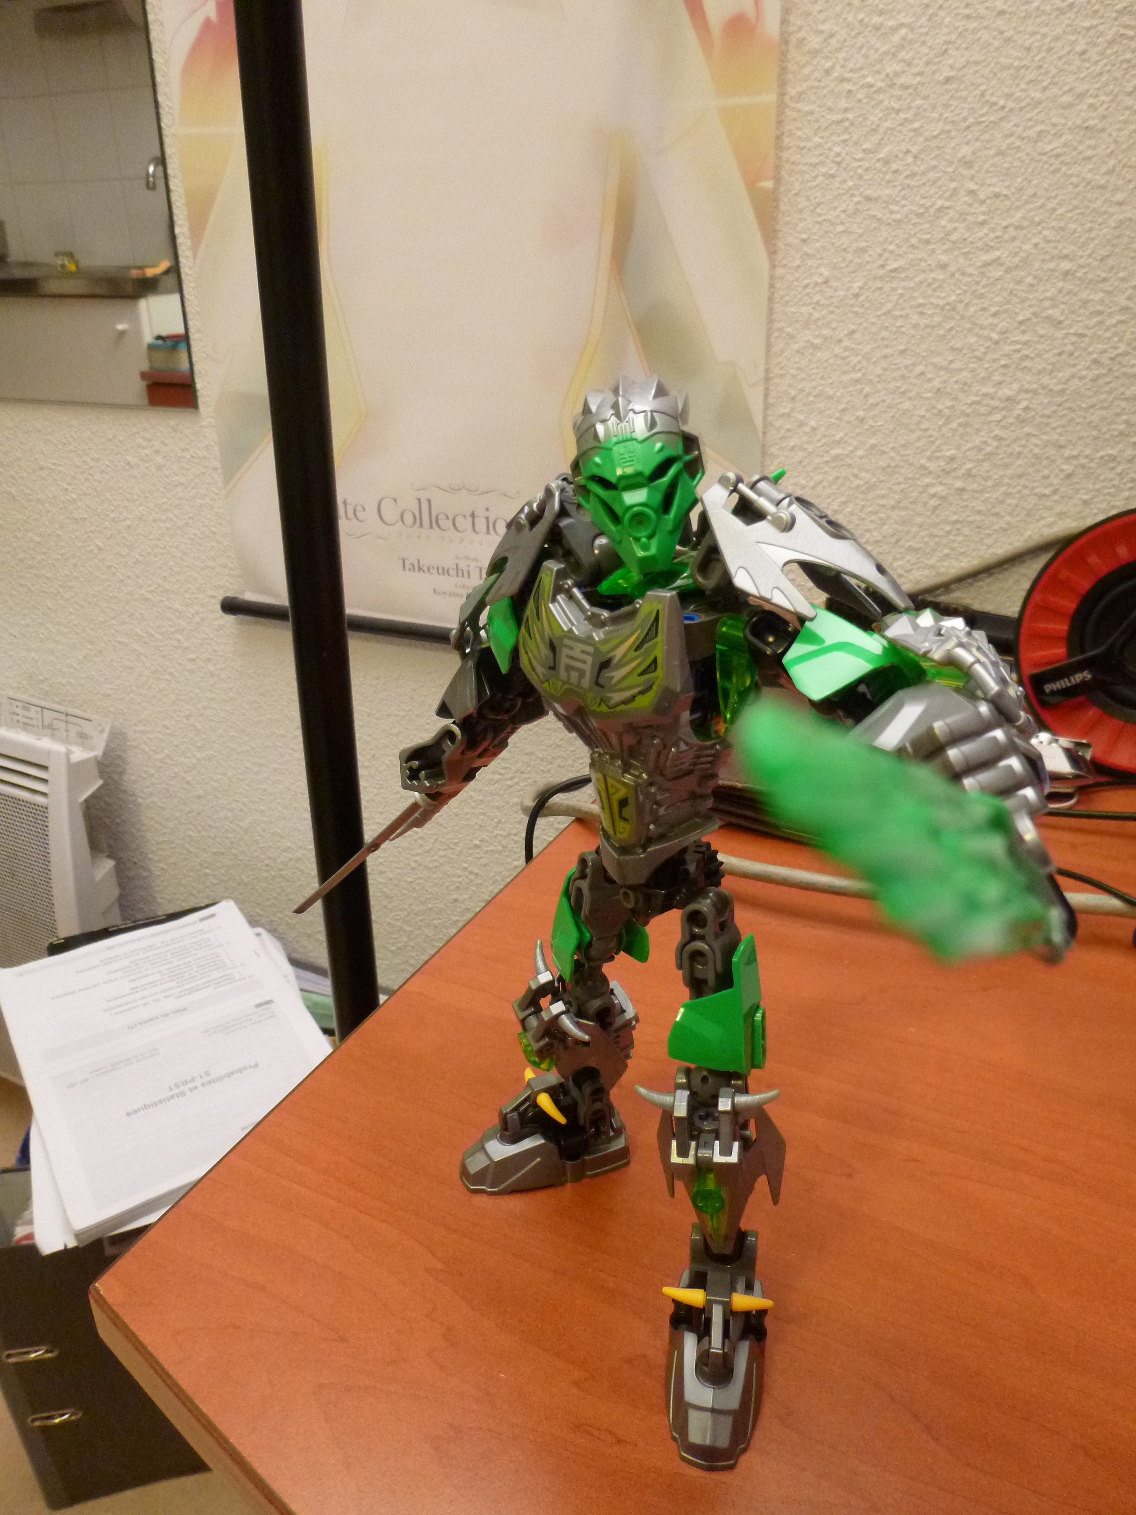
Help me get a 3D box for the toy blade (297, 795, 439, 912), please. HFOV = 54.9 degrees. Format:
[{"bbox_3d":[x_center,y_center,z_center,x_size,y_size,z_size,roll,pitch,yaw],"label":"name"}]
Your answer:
[{"bbox_3d":[-0.062,0.031,0.345,0.060,0.008,0.021,-37,-4,-11],"label":"toy blade"}]

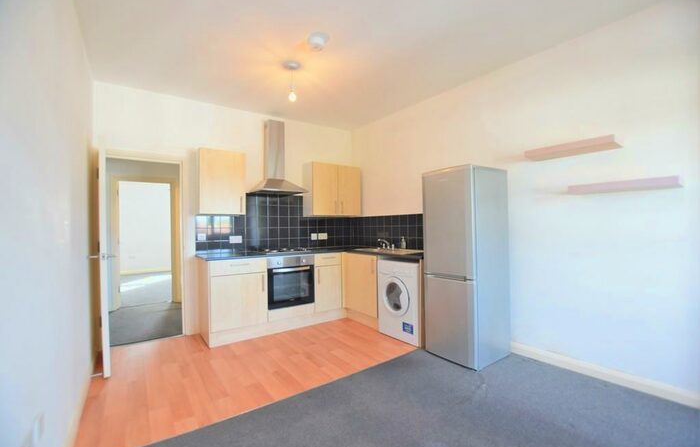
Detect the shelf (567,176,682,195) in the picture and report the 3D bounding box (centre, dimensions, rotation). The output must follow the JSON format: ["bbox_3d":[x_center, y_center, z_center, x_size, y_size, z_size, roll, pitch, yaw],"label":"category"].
[{"bbox_3d":[1.972,-0.266,2.120,0.215,0.055,0.580,-1,0,-36],"label":"shelf"}]

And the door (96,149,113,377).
[{"bbox_3d":[-2.304,0.336,2.742,0.043,1.940,0.750,-1,0,-40],"label":"door"}]

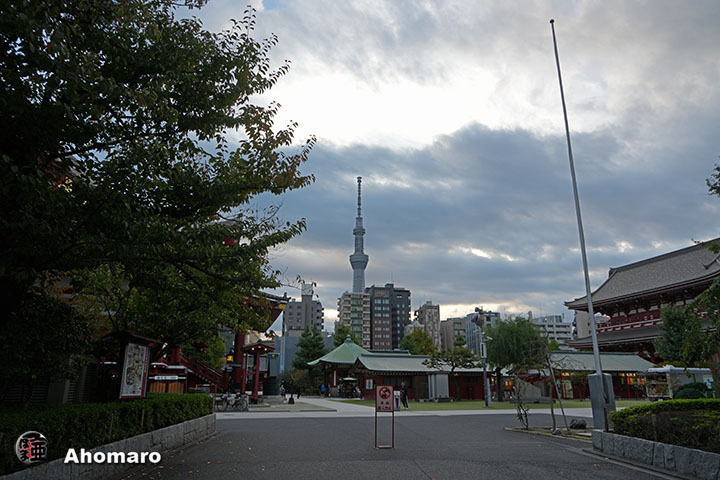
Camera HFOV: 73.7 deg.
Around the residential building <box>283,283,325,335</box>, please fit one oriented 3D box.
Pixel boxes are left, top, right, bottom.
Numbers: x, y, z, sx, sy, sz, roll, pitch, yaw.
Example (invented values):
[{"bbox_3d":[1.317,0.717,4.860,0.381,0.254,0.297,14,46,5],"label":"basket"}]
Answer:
[{"bbox_3d":[-24.803,42.478,210.712,17.500,43.500,14.000,4,-17,-13],"label":"residential building"}]

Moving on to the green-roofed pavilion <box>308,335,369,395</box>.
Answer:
[{"bbox_3d":[-1.539,17.683,67.781,10.200,8.400,10.200,4,-17,-13],"label":"green-roofed pavilion"}]

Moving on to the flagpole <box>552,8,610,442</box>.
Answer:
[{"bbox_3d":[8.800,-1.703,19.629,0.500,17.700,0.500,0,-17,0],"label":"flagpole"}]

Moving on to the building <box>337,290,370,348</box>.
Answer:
[{"bbox_3d":[-1.971,44.154,210.207,12.500,40.000,13.000,4,-17,-13],"label":"building"}]

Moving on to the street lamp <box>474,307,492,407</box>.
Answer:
[{"bbox_3d":[9.272,8.654,36.037,1.400,7.350,1.000,0,-17,0],"label":"street lamp"}]

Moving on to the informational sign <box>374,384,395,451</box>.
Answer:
[{"bbox_3d":[0.651,4.608,12.502,0.500,1.500,0.300,0,-17,0],"label":"informational sign"}]

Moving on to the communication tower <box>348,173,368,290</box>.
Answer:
[{"bbox_3d":[-0.899,104.719,1439.099,66.000,634.000,66.000,0,-17,0],"label":"communication tower"}]

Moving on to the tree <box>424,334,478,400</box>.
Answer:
[{"bbox_3d":[9.494,13.295,48.737,6.000,5.800,5.500,0,-17,0],"label":"tree"}]

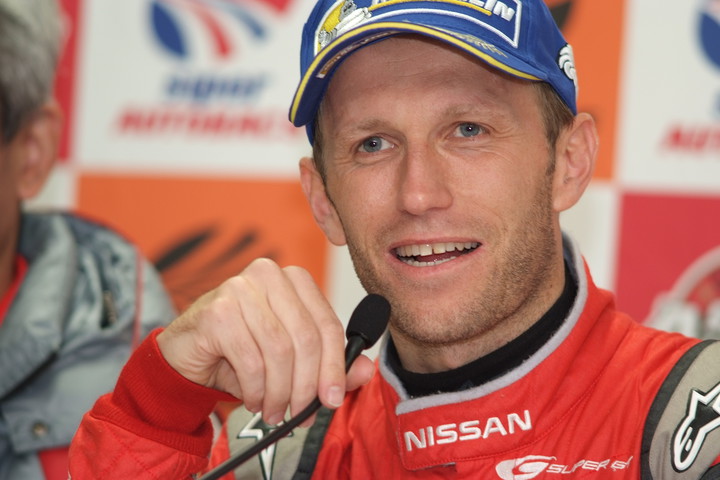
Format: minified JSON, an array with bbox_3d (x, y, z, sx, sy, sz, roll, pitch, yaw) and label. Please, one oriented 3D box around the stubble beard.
[{"bbox_3d":[0.058,0.014,3.460,0.138,0.108,0.098,-9,-6,12],"label":"stubble beard"}]

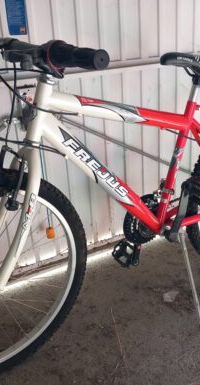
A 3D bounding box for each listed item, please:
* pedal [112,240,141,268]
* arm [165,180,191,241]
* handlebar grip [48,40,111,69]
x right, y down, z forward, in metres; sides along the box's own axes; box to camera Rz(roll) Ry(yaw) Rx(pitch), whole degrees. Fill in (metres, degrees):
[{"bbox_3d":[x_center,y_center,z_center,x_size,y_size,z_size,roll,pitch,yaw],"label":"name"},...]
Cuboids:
[{"bbox_3d":[0.100,0.229,1.481,0.072,0.030,0.094,-48,40,-9],"label":"pedal"},{"bbox_3d":[0.245,0.060,1.243,0.031,0.203,0.028,-6,23,-34],"label":"arm"},{"bbox_3d":[-0.040,-0.242,0.712,0.040,0.040,0.133,-20,31,-36],"label":"handlebar grip"}]

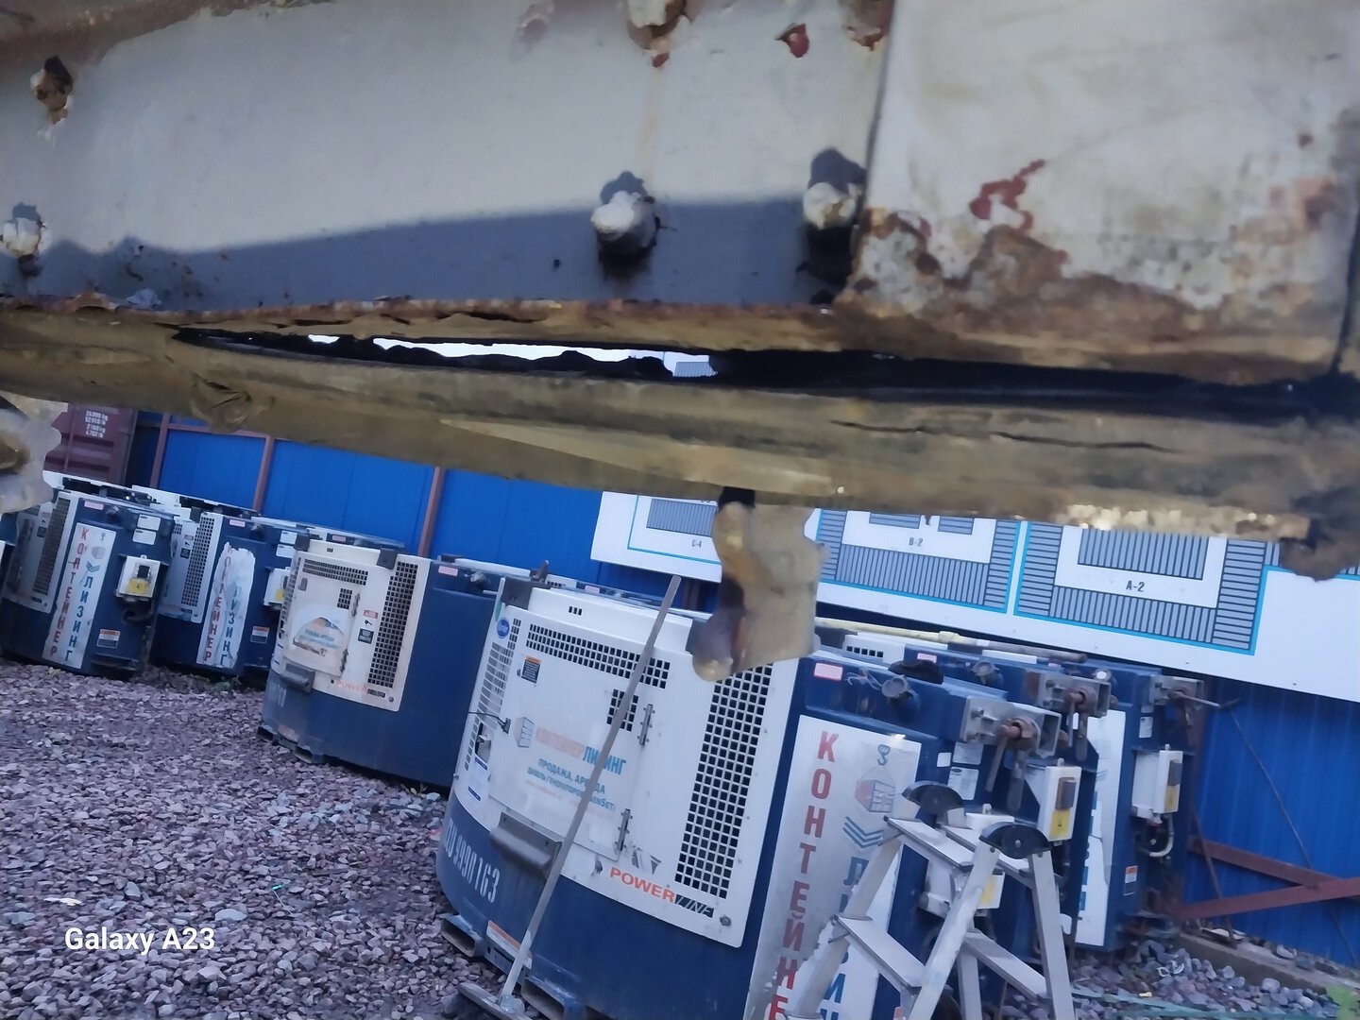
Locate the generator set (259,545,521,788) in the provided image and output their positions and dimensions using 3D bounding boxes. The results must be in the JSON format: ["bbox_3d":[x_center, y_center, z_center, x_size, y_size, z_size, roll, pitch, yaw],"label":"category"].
[{"bbox_3d":[-1.691,0.731,5.427,2.412,1.098,0.672,7,-6,45],"label":"generator set"}]

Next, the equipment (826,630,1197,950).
[{"bbox_3d":[1.227,1.267,5.333,0.950,1.260,2.330,12,-5,-43],"label":"equipment"}]

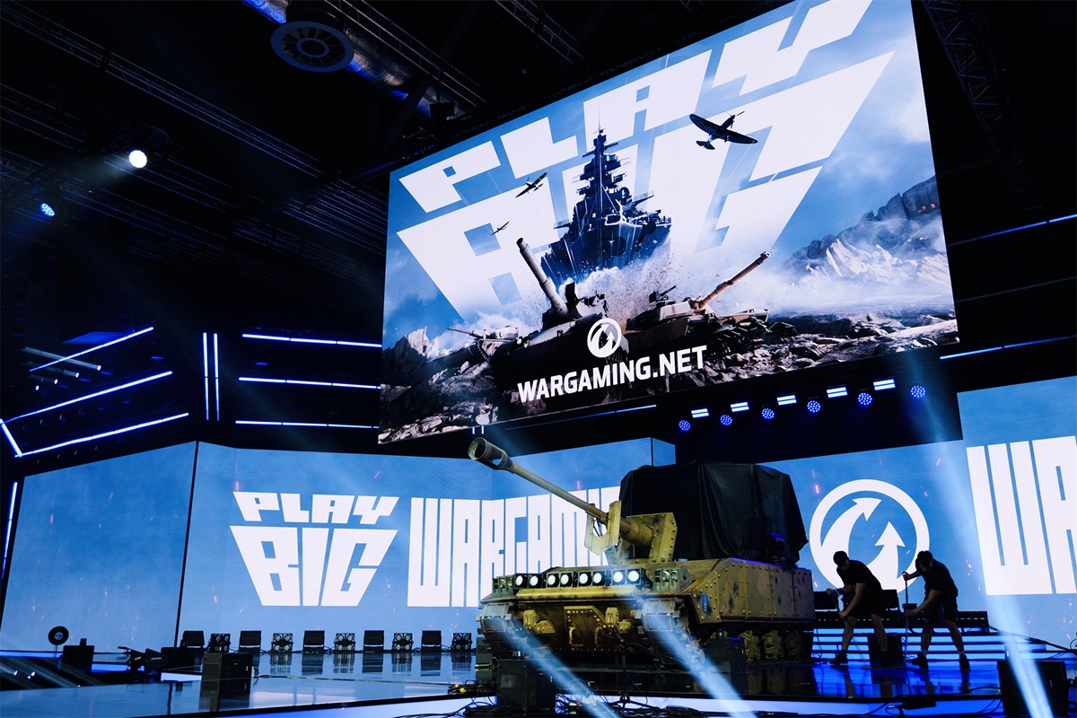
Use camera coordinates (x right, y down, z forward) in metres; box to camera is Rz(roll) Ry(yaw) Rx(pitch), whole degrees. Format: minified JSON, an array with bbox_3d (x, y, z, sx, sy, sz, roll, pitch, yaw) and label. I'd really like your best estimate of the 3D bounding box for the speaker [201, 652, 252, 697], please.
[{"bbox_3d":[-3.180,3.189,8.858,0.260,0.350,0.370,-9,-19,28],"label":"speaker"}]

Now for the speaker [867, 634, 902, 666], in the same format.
[{"bbox_3d":[4.313,3.623,10.800,0.320,0.360,0.320,-14,-21,39],"label":"speaker"}]

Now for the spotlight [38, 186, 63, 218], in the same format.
[{"bbox_3d":[-7.310,-2.354,13.000,0.310,0.410,0.280,-13,-21,36],"label":"spotlight"}]

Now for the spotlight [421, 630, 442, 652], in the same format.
[{"bbox_3d":[-2.248,5.951,18.261,0.420,0.420,0.270,4,-17,-14],"label":"spotlight"}]

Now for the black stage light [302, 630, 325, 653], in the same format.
[{"bbox_3d":[-3.887,4.904,15.000,0.350,0.375,0.280,4,-17,-14],"label":"black stage light"}]

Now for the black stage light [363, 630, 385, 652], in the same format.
[{"bbox_3d":[-3.403,5.863,17.974,0.420,0.420,0.270,4,-17,-14],"label":"black stage light"}]

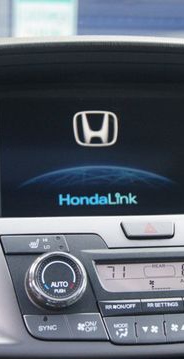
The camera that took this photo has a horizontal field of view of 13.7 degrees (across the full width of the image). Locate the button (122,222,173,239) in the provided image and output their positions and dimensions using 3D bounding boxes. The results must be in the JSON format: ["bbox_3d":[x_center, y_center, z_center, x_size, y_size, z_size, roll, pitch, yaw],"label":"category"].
[{"bbox_3d":[0.039,0.035,0.518,0.038,0.011,0.010,-1,-30,-11],"label":"button"}]

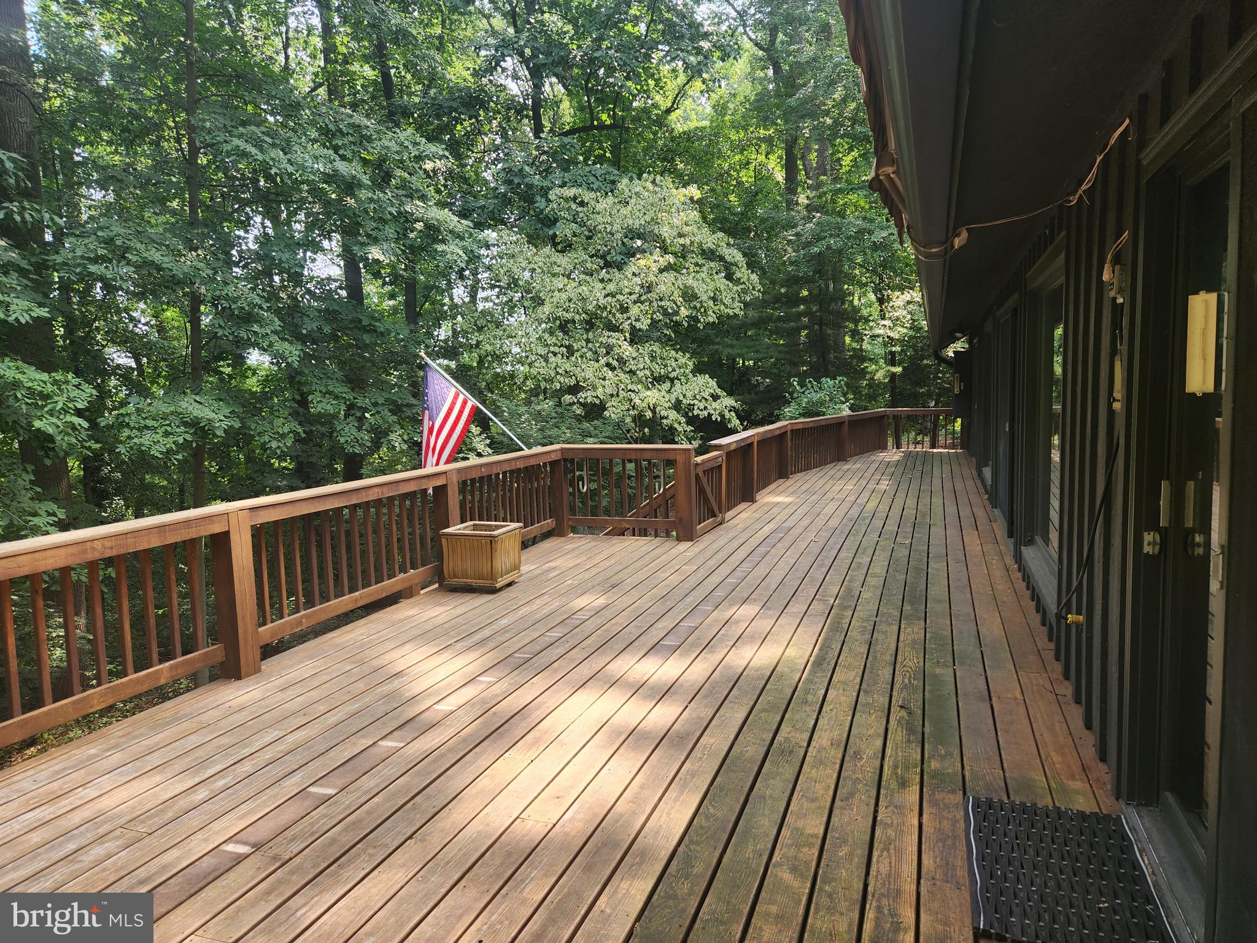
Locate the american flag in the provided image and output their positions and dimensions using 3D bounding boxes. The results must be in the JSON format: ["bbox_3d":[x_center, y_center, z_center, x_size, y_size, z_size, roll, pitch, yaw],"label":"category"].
[{"bbox_3d":[-1.815,-0.453,8.581,0.608,1.338,0.220,0,6,20],"label":"american flag"}]

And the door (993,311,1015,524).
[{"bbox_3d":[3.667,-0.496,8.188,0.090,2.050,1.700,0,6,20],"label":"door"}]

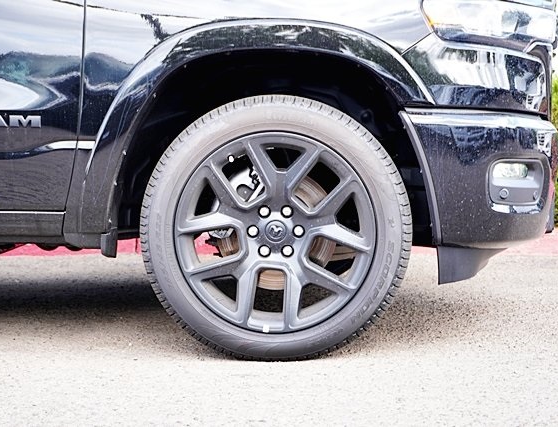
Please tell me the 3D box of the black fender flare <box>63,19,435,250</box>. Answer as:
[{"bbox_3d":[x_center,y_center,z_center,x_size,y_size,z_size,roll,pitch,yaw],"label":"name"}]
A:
[{"bbox_3d":[-0.086,-0.235,3.400,1.100,0.690,0.170,0,1,0],"label":"black fender flare"}]

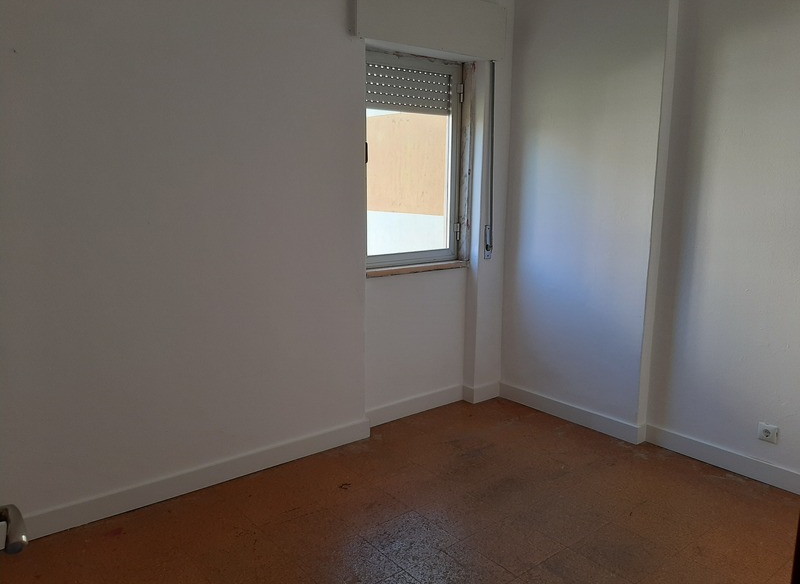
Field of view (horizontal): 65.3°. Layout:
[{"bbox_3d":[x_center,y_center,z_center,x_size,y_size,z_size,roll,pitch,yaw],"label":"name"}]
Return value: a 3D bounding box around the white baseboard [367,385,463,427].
[{"bbox_3d":[0.088,0.715,3.891,0.842,0.104,0.016,-8,13,-38],"label":"white baseboard"}]

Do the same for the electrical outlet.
[{"bbox_3d":[1.766,0.679,2.996,0.016,0.082,0.081,-8,13,-38],"label":"electrical outlet"}]

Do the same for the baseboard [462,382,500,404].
[{"bbox_3d":[0.548,0.666,4.182,0.245,0.102,0.102,-8,13,-38],"label":"baseboard"}]

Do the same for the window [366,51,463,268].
[{"bbox_3d":[0.035,-0.764,3.723,0.854,1.210,0.069,-8,13,-38],"label":"window"}]

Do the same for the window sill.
[{"bbox_3d":[0.067,-0.141,3.769,0.857,0.032,0.112,-8,13,-38],"label":"window sill"}]

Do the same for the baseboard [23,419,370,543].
[{"bbox_3d":[-0.861,0.868,3.014,1.747,0.104,0.016,-8,13,-38],"label":"baseboard"}]

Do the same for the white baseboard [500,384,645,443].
[{"bbox_3d":[0.999,0.729,3.840,0.016,0.102,1.008,-8,13,-38],"label":"white baseboard"}]

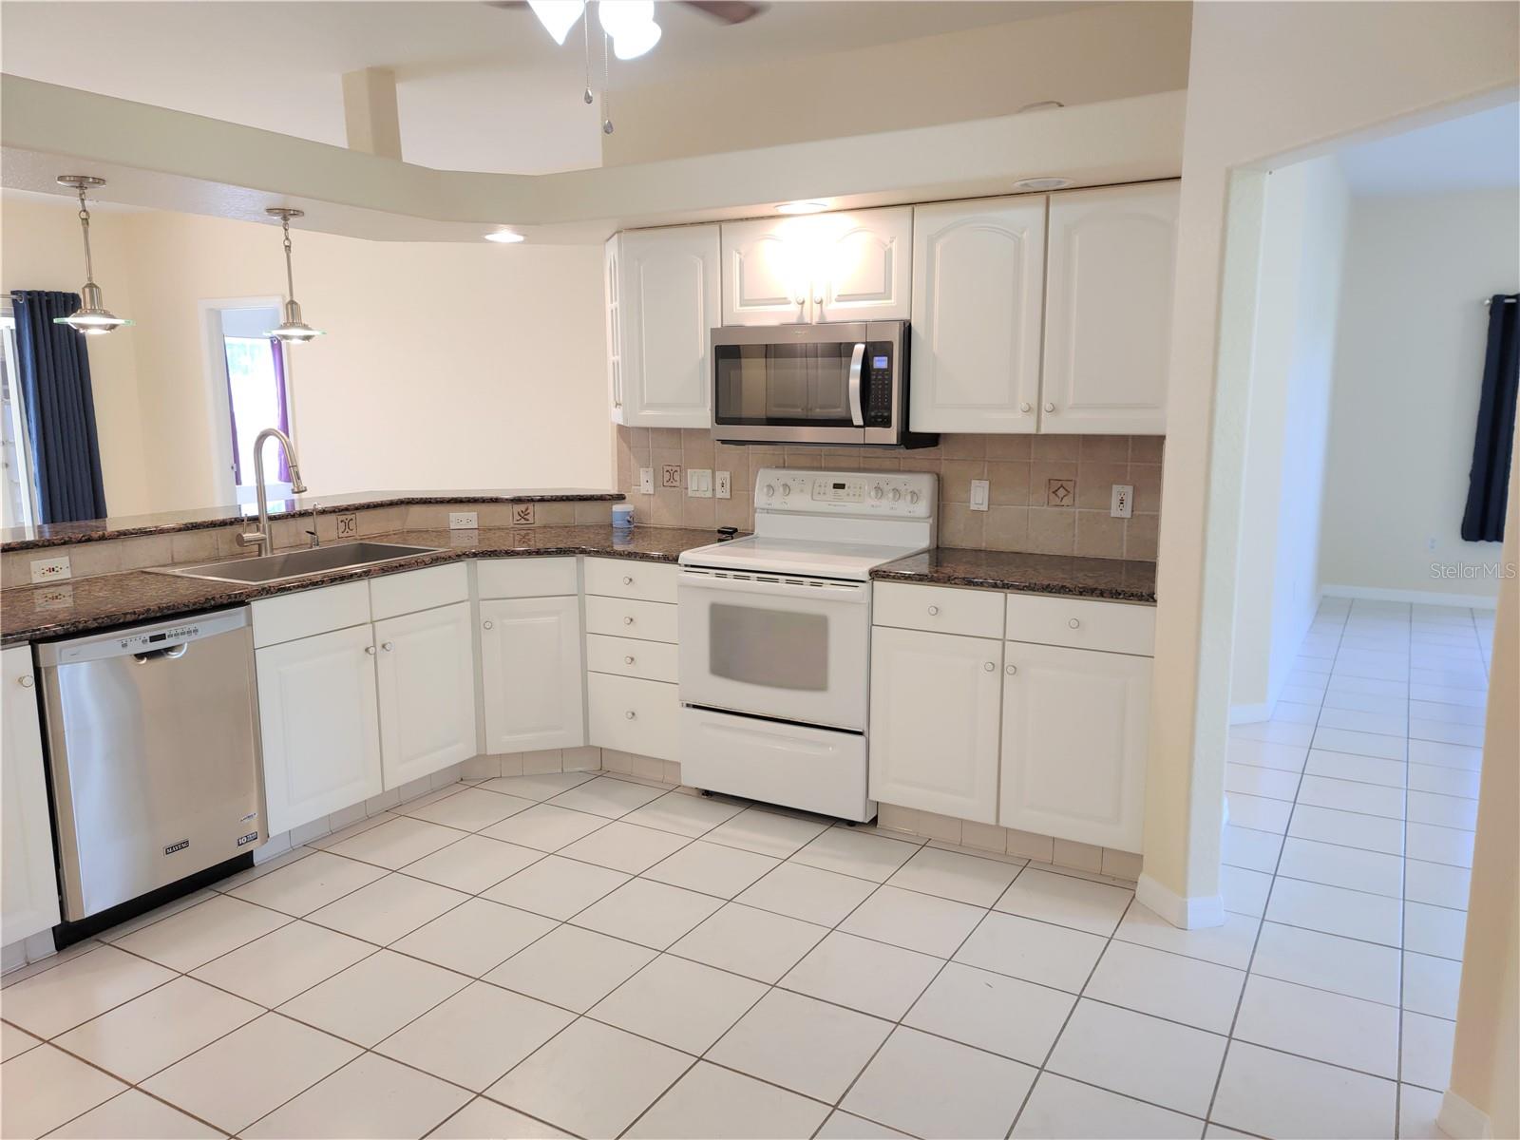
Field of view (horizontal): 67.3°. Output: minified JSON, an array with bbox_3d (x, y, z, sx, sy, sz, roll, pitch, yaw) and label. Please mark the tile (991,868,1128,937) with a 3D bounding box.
[{"bbox_3d":[0.918,0.995,3.441,0.340,0.012,0.340,5,11,29],"label":"tile"}]

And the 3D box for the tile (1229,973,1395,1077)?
[{"bbox_3d":[1.352,1.103,2.766,0.341,0.010,0.341,6,11,30],"label":"tile"}]

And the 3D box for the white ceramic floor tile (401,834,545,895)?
[{"bbox_3d":[-0.922,0.954,3.696,0.343,0.010,0.343,6,11,29],"label":"white ceramic floor tile"}]

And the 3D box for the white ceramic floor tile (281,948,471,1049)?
[{"bbox_3d":[-0.963,1.074,2.873,0.338,0.010,0.338,5,11,30],"label":"white ceramic floor tile"}]

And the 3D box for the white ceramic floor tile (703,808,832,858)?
[{"bbox_3d":[0.028,0.908,3.955,0.340,0.012,0.340,5,11,29],"label":"white ceramic floor tile"}]

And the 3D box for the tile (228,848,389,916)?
[{"bbox_3d":[-1.403,0.978,3.559,0.343,0.010,0.343,6,11,29],"label":"tile"}]

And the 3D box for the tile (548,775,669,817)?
[{"bbox_3d":[-0.571,0.854,4.261,0.343,0.010,0.343,6,11,29],"label":"tile"}]

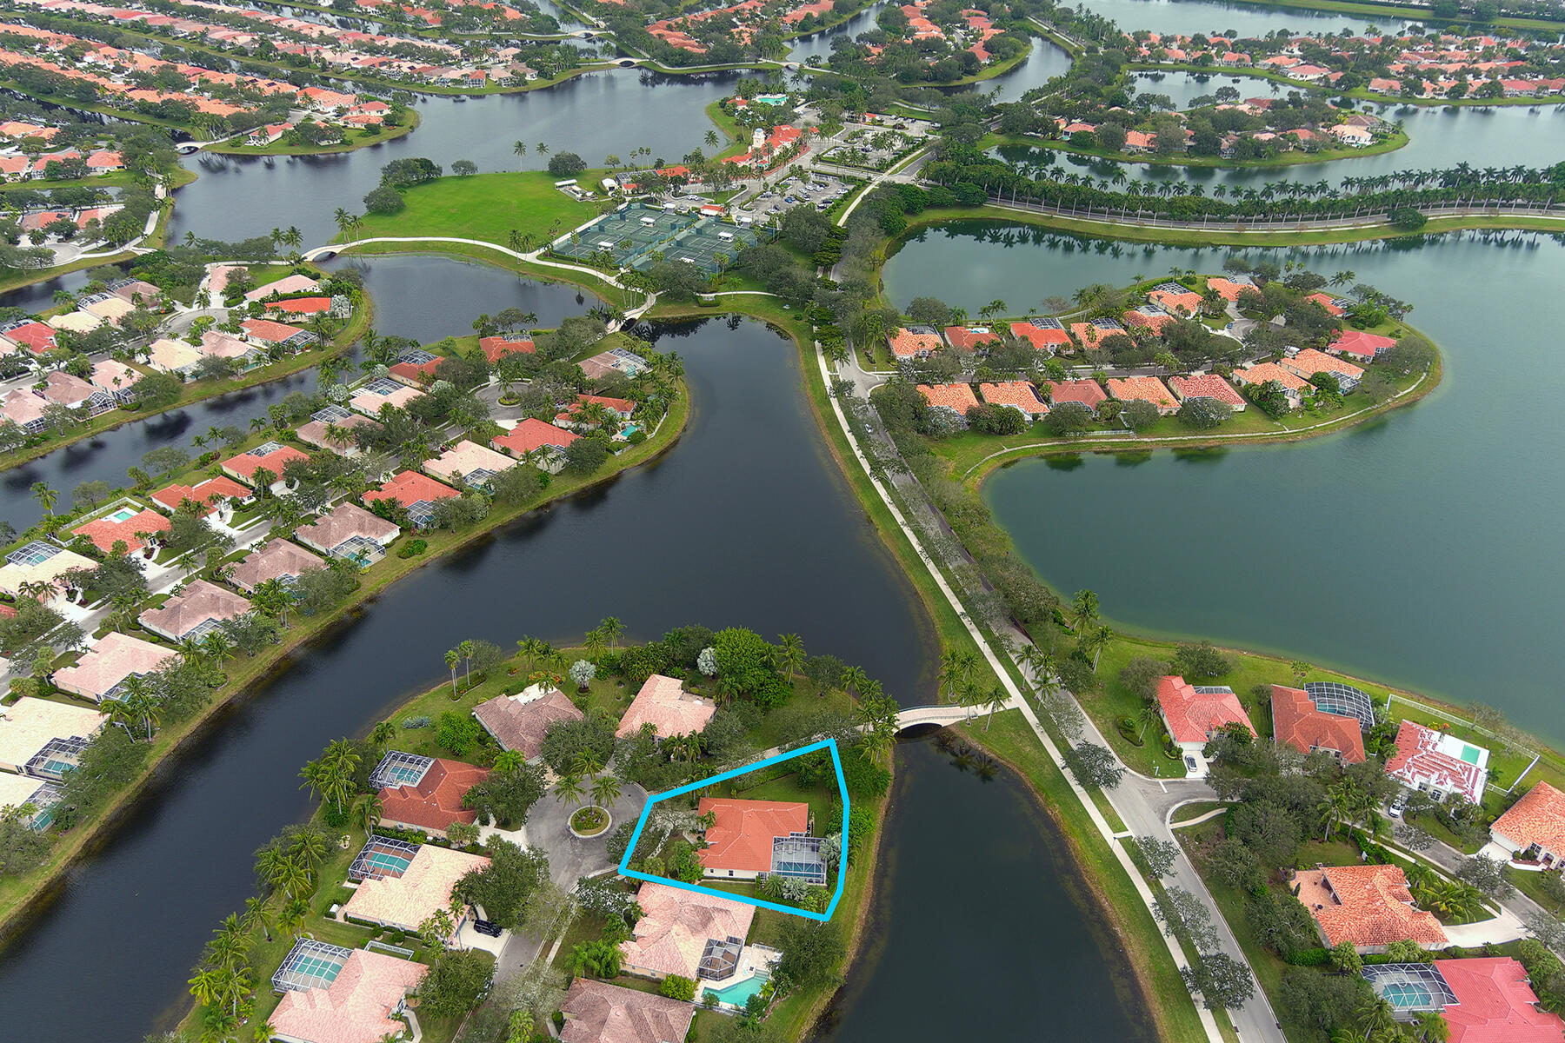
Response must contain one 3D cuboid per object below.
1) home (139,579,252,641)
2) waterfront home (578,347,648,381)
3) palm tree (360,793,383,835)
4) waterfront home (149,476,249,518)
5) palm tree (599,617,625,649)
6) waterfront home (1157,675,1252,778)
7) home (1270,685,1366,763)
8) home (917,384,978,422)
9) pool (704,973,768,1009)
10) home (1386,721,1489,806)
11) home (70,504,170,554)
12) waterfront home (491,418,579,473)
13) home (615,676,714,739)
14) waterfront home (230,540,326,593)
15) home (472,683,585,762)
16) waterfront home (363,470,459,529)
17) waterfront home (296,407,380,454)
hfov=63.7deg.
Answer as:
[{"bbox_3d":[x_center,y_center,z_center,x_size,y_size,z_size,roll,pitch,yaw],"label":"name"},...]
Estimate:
[{"bbox_3d":[-151.730,22.620,326.160,21.800,6.400,19.200,17,36,24],"label":"home"},{"bbox_3d":[-59.450,-54.502,440.155,19.200,5.800,20.600,28,41,36],"label":"waterfront home"},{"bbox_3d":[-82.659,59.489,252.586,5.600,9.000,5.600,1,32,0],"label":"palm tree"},{"bbox_3d":[-179.390,-8.460,389.940,24.000,6.400,19.800,21,39,27],"label":"waterfront home"},{"bbox_3d":[-44.480,30.900,327.530,7.200,14.200,7.200,1,34,0],"label":"palm tree"},{"bbox_3d":[103.293,45.589,309.388,19.800,6.400,23.800,-1,34,-2],"label":"waterfront home"},{"bbox_3d":[131.930,49.690,310.690,20.500,6.400,24.000,10,35,13],"label":"home"},{"bbox_3d":[59.004,-42.709,440.505,18.000,6.200,23.800,-5,34,-7],"label":"home"},{"bbox_3d":[-9.160,92.540,250.450,11.900,1.400,9.200,8,35,11],"label":"pool"},{"bbox_3d":[142.727,52.355,274.104,18.300,5.800,21.000,19,36,27],"label":"home"},{"bbox_3d":[-193.034,2.558,370.435,24.100,6.300,20.000,22,40,29],"label":"home"},{"bbox_3d":[-78.865,-26.452,414.791,28.500,6.300,18.700,21,39,28],"label":"waterfront home"},{"bbox_3d":[-27.040,47.160,310.740,19.800,6.400,24.200,10,35,14],"label":"home"},{"bbox_3d":[-137.640,12.660,341.950,23.100,6.400,19.500,22,38,30],"label":"waterfront home"},{"bbox_3d":[-55.378,43.798,281.769,18.200,5.800,22.400,-25,40,-35],"label":"home"},{"bbox_3d":[-110.150,-8.110,374.810,23.200,6.400,18.300,21,38,28],"label":"waterfront home"},{"bbox_3d":[-148.228,-31.527,421.713,30.600,6.200,18.600,22,39,28],"label":"waterfront home"}]

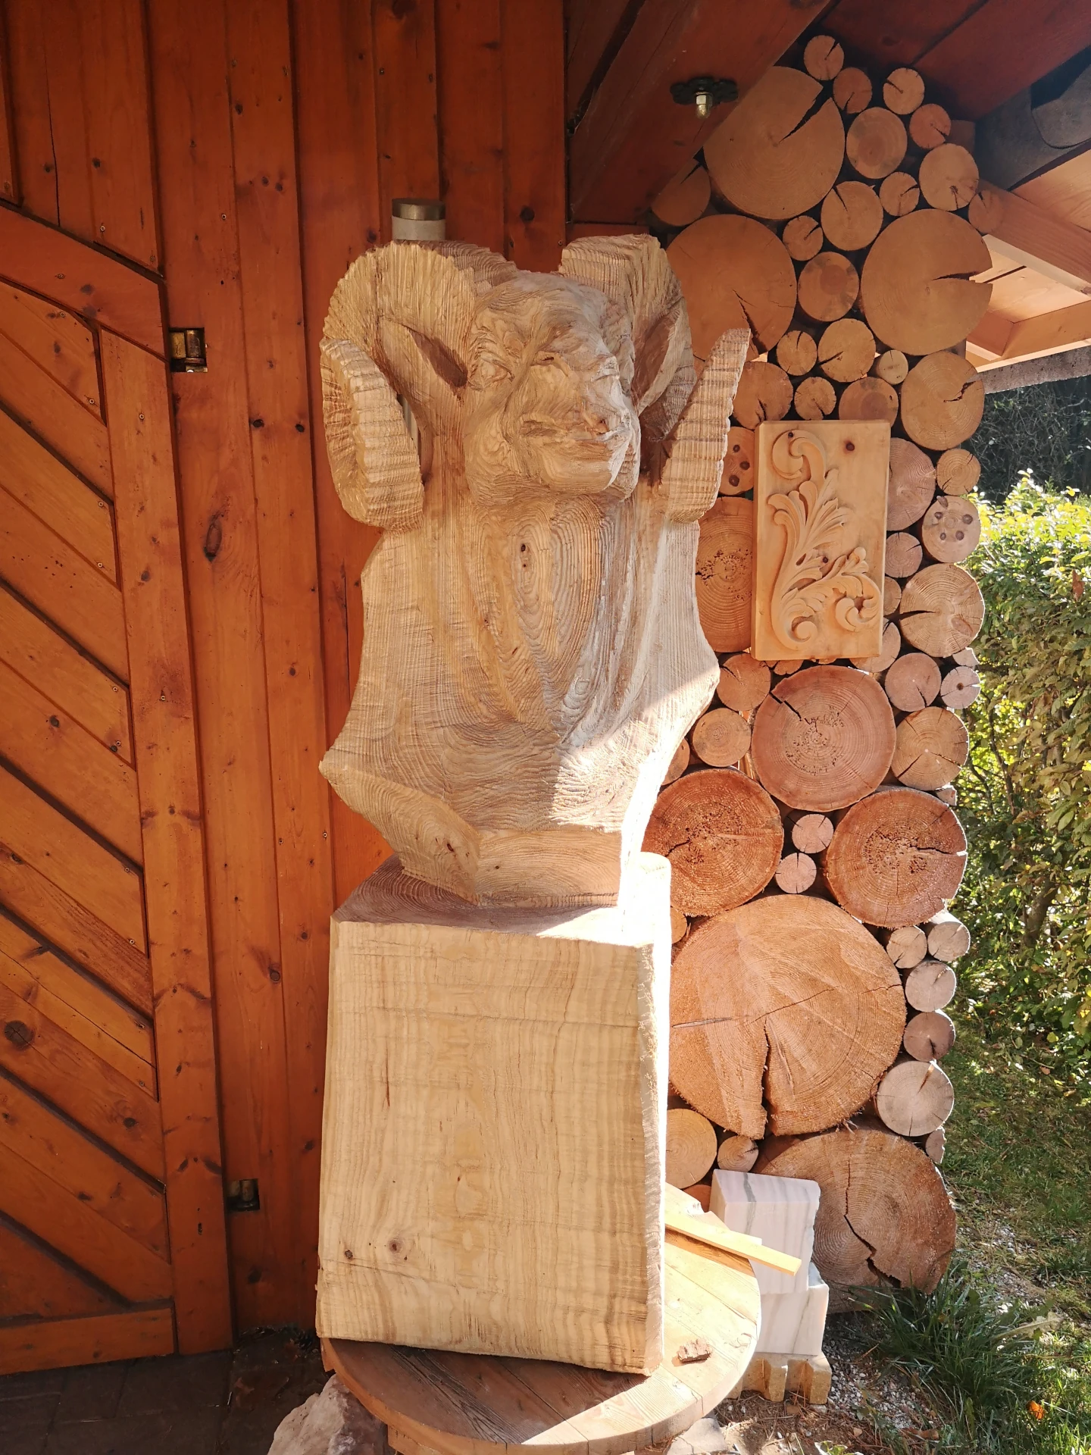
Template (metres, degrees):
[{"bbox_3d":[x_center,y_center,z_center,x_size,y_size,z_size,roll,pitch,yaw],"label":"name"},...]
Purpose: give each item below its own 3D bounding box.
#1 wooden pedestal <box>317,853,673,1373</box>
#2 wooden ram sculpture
[{"bbox_3d":[-0.058,0.492,1.541,0.433,0.554,0.326,1,10,9],"label":"wooden pedestal"},{"bbox_3d":[-0.033,-0.177,1.418,0.510,0.801,0.398,-3,10,-15],"label":"wooden ram sculpture"}]

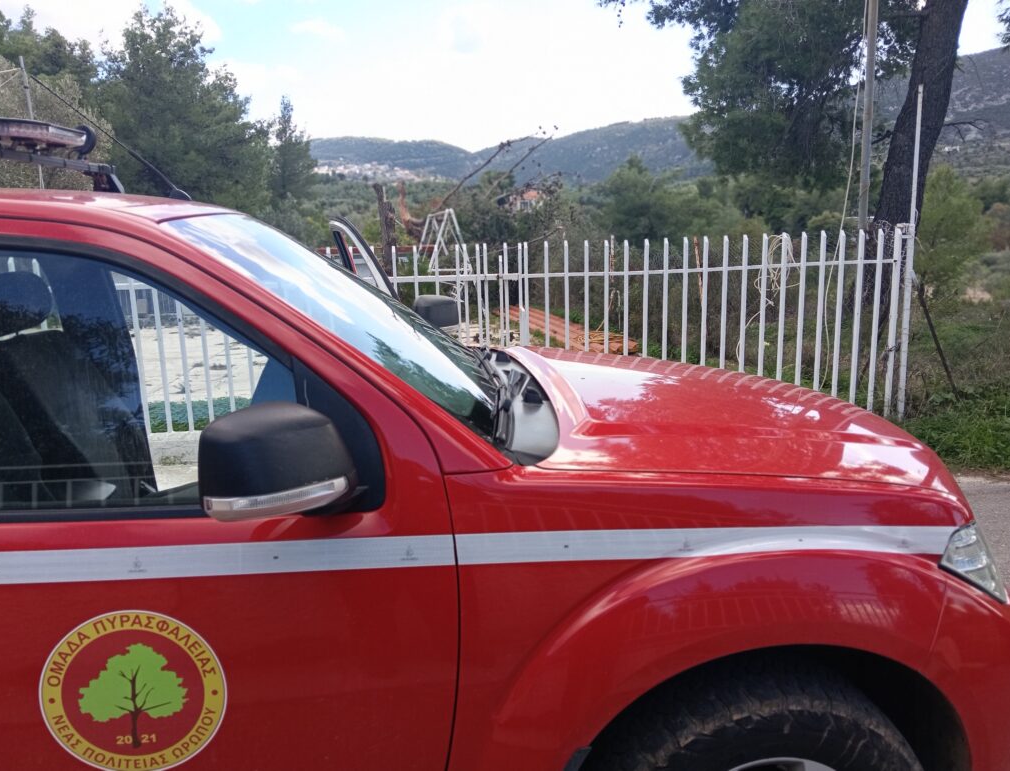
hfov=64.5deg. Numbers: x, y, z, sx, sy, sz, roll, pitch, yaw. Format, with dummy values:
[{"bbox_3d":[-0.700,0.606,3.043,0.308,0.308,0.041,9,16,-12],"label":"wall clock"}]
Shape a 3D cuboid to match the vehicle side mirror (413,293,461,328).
[{"bbox_3d":[-0.305,-0.314,3.510,0.215,0.180,0.130,-6,12,-27],"label":"vehicle side mirror"}]

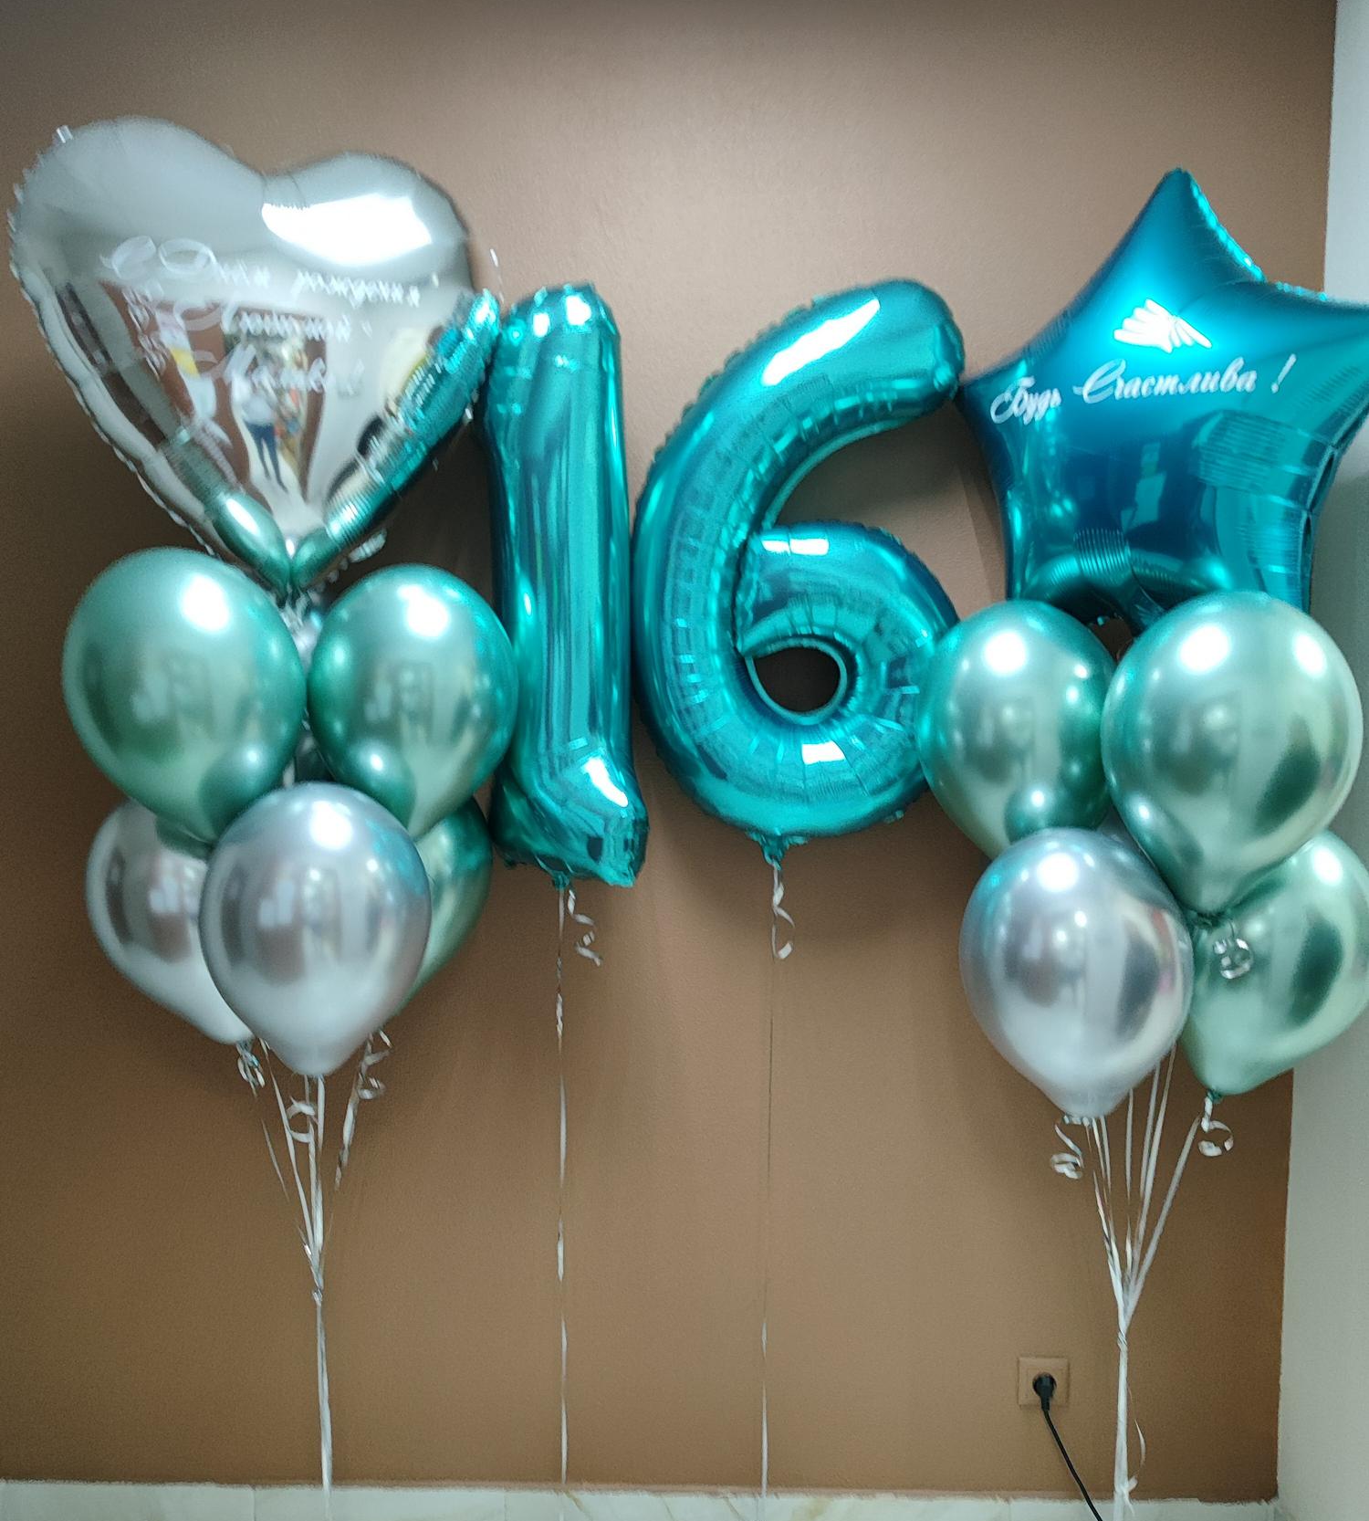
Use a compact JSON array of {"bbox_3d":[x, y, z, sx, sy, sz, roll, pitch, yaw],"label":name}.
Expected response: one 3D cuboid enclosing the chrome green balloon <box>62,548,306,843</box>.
[{"bbox_3d":[-0.593,-0.074,1.543,0.275,0.365,0.275,-13,9,1],"label":"chrome green balloon"}]

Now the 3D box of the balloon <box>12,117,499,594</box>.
[{"bbox_3d":[-0.514,-0.497,1.605,0.585,0.565,0.260,-3,9,-20],"label":"balloon"}]

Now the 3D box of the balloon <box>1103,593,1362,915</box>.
[{"bbox_3d":[0.613,-0.004,1.454,0.280,0.370,0.280,9,13,0],"label":"balloon"}]

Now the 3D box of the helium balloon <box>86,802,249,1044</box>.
[{"bbox_3d":[-0.641,0.212,1.701,0.275,0.365,0.275,-15,3,1],"label":"helium balloon"}]

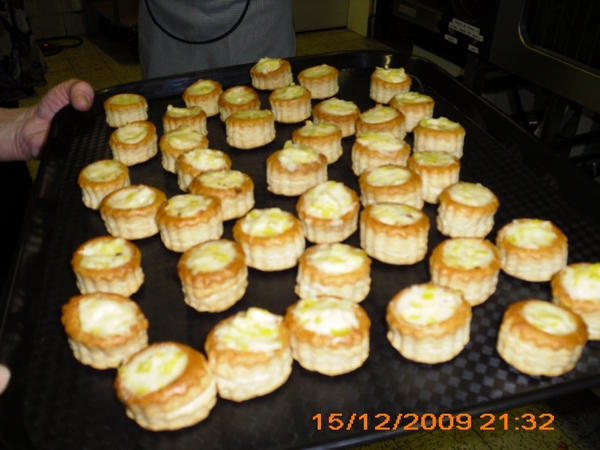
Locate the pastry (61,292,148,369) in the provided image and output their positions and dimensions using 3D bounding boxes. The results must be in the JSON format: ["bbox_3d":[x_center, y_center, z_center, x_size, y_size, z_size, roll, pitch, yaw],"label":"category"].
[{"bbox_3d":[-0.110,0.059,0.354,0.044,0.022,0.044,-3,32,2],"label":"pastry"}]

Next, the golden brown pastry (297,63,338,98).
[{"bbox_3d":[0.022,-0.157,0.685,0.044,0.023,0.044,-3,32,2],"label":"golden brown pastry"}]

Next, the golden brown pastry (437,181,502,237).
[{"bbox_3d":[0.115,-0.011,0.430,0.041,0.023,0.041,-3,31,0],"label":"golden brown pastry"}]

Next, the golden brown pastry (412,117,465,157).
[{"bbox_3d":[0.132,-0.084,0.592,0.047,0.026,0.047,5,32,12],"label":"golden brown pastry"}]

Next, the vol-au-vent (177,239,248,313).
[{"bbox_3d":[-0.053,0.032,0.390,0.043,0.024,0.043,-3,32,2],"label":"vol-au-vent"}]

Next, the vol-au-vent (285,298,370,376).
[{"bbox_3d":[0.016,0.059,0.341,0.046,0.021,0.046,-3,32,2],"label":"vol-au-vent"}]

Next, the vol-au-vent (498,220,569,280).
[{"bbox_3d":[0.147,0.015,0.396,0.042,0.022,0.042,-3,32,2],"label":"vol-au-vent"}]

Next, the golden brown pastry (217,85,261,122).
[{"bbox_3d":[-0.066,-0.134,0.688,0.044,0.025,0.044,-5,31,0],"label":"golden brown pastry"}]

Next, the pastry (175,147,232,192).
[{"bbox_3d":[-0.084,-0.046,0.549,0.044,0.026,0.044,-5,31,0],"label":"pastry"}]

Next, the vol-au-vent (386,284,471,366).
[{"bbox_3d":[0.075,0.055,0.364,0.048,0.026,0.048,5,32,12],"label":"vol-au-vent"}]

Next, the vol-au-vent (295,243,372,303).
[{"bbox_3d":[0.022,0.029,0.416,0.049,0.020,0.049,-1,31,3],"label":"vol-au-vent"}]

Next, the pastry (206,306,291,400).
[{"bbox_3d":[-0.028,0.072,0.347,0.044,0.029,0.044,-5,31,0],"label":"pastry"}]

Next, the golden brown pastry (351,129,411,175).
[{"bbox_3d":[0.068,-0.060,0.525,0.047,0.021,0.047,-3,32,2],"label":"golden brown pastry"}]

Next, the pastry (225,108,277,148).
[{"bbox_3d":[-0.049,-0.096,0.624,0.045,0.024,0.045,-5,31,0],"label":"pastry"}]

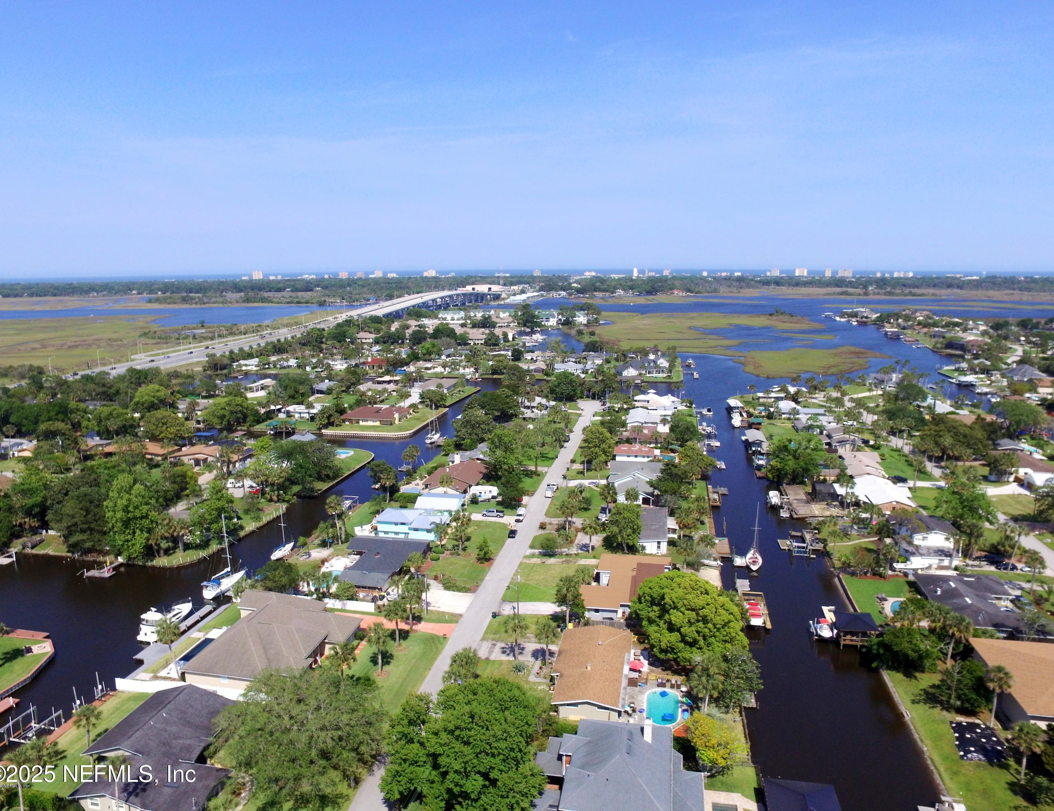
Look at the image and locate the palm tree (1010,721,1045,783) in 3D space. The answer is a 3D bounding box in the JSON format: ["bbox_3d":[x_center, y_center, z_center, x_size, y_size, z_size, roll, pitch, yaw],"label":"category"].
[{"bbox_3d":[61.690,42.975,77.377,3.994,8.917,3.994,0,12,0],"label":"palm tree"}]

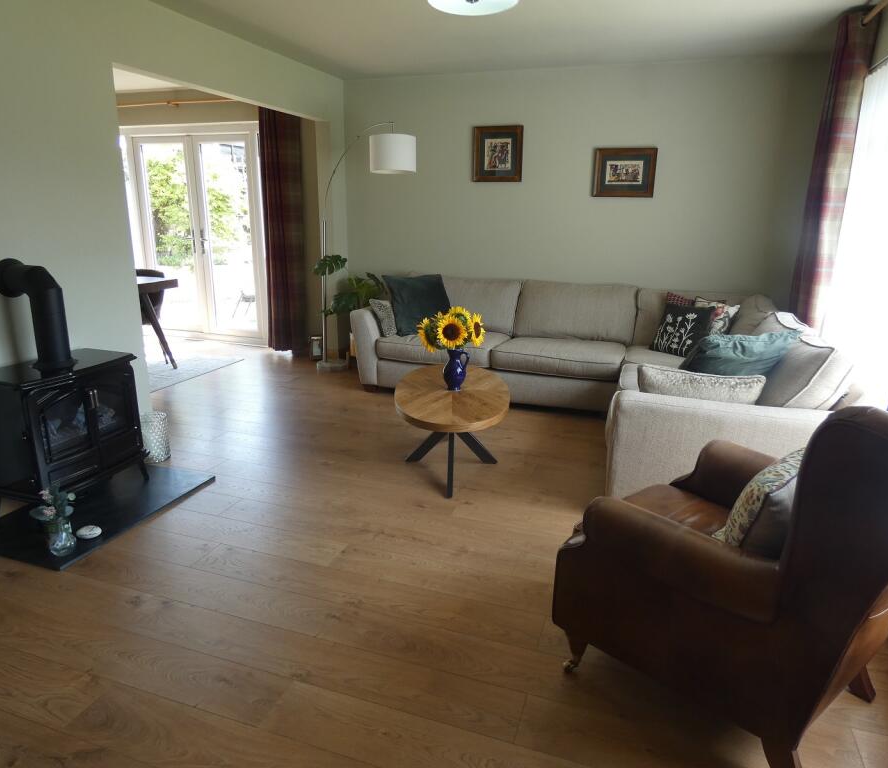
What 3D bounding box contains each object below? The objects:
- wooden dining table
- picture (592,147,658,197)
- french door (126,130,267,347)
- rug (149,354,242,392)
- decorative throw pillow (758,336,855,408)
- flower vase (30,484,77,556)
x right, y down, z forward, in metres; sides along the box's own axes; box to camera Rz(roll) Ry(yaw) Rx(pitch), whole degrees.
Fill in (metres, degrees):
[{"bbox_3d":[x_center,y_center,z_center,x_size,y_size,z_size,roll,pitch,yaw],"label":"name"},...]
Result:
[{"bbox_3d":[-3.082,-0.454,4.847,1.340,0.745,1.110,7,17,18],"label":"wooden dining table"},{"bbox_3d":[1.358,-1.600,4.476,0.455,0.353,0.030,7,17,18],"label":"picture"},{"bbox_3d":[-2.473,-1.481,5.977,1.650,2.090,0.100,7,17,18],"label":"french door"},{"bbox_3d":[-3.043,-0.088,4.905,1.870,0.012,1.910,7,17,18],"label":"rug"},{"bbox_3d":[1.759,-0.021,2.906,0.155,0.430,0.470,30,20,3],"label":"decorative throw pillow"},{"bbox_3d":[-1.529,0.526,2.316,0.180,0.296,0.160,-11,20,-35],"label":"flower vase"}]

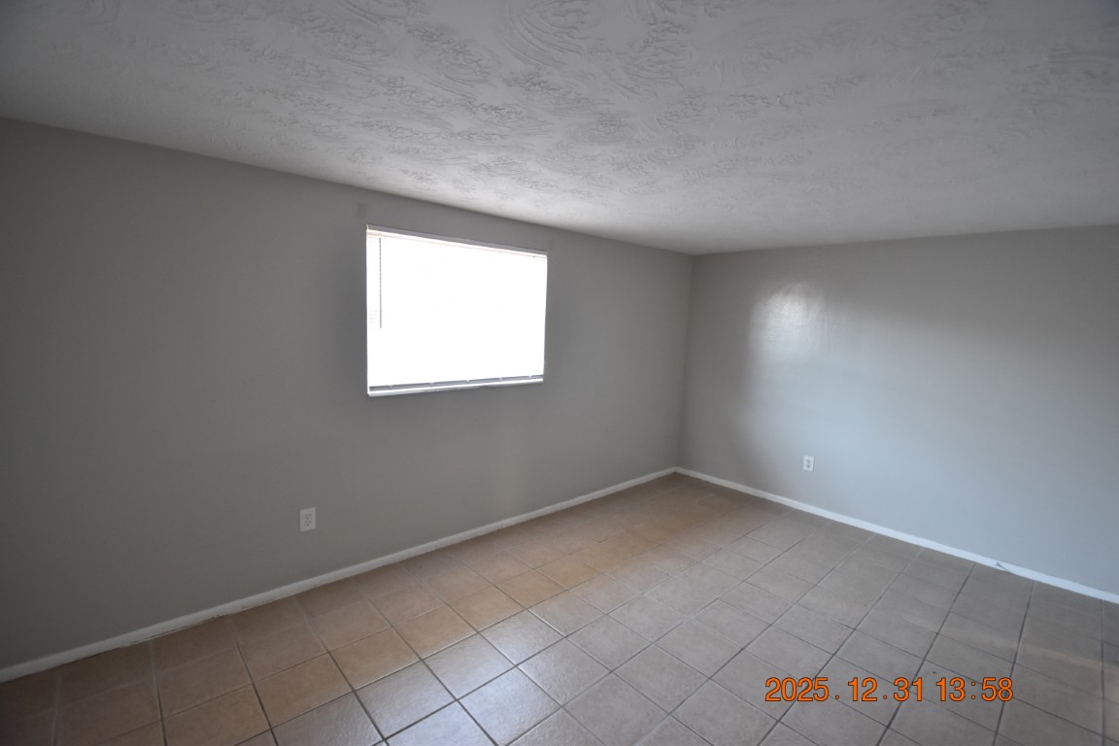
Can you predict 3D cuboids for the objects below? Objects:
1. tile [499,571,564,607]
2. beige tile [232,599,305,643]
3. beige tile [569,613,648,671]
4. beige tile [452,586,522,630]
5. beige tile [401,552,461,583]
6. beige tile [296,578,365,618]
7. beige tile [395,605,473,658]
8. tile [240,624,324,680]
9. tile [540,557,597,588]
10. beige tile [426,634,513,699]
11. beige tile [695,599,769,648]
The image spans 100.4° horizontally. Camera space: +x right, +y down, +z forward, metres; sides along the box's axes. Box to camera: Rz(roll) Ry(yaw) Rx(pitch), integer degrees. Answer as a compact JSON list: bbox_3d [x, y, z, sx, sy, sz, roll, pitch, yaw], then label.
[{"bbox_3d":[-0.164,1.291,2.788,0.302,0.010,0.302,-3,8,-42],"label":"tile"},{"bbox_3d":[-1.517,1.293,2.437,0.306,0.010,0.306,-2,7,-42],"label":"beige tile"},{"bbox_3d":[0.252,1.351,2.332,0.302,0.010,0.302,-3,8,-42],"label":"beige tile"},{"bbox_3d":[-0.394,1.303,2.581,0.302,0.010,0.302,-3,8,-42],"label":"beige tile"},{"bbox_3d":[-0.802,1.244,3.029,0.302,0.010,0.280,-3,8,-42],"label":"beige tile"},{"bbox_3d":[-1.293,1.282,2.657,0.306,0.010,0.306,-2,7,-42],"label":"beige tile"},{"bbox_3d":[-0.631,1.308,2.375,0.303,0.010,0.303,-2,7,-42],"label":"beige tile"},{"bbox_3d":[-1.313,1.318,2.217,0.306,0.010,0.306,-2,7,-42],"label":"tile"},{"bbox_3d":[0.061,1.296,3.033,0.306,0.010,0.306,-2,7,-42],"label":"tile"},{"bbox_3d":[-0.413,1.336,2.146,0.303,0.010,0.303,-2,7,-42],"label":"beige tile"},{"bbox_3d":[0.939,1.365,2.555,0.306,0.010,0.306,-2,7,-42],"label":"beige tile"}]

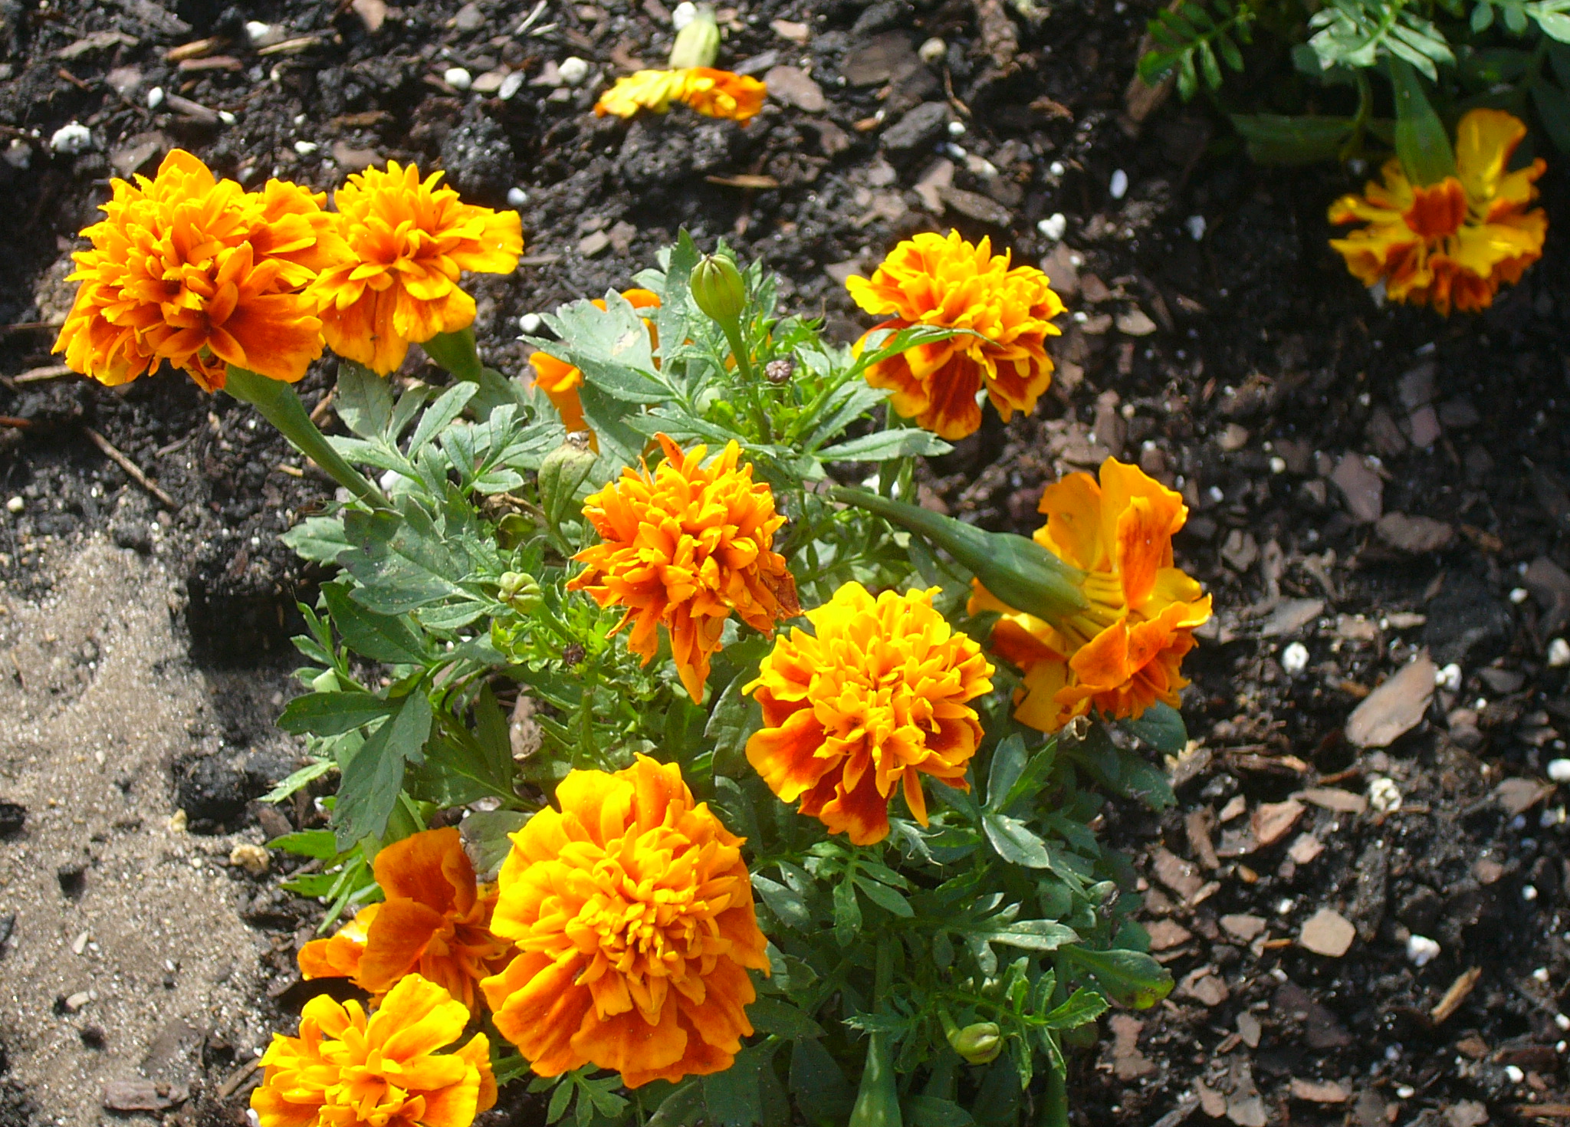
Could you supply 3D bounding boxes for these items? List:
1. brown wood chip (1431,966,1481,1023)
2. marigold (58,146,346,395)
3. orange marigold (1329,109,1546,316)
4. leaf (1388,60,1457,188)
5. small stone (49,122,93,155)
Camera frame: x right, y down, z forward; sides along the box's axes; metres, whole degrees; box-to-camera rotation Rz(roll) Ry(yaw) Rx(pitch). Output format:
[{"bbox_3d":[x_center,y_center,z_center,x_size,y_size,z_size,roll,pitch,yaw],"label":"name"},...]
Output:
[{"bbox_3d":[0.141,0.090,0.820,0.004,0.004,0.017,34,58,25],"label":"brown wood chip"},{"bbox_3d":[-0.116,-0.058,0.775,0.057,0.037,0.057,-34,44,0],"label":"marigold"},{"bbox_3d":[0.162,-0.086,0.970,0.053,0.032,0.047,-3,52,4],"label":"orange marigold"},{"bbox_3d":[0.153,-0.106,0.935,0.013,0.032,0.011,-14,23,6],"label":"leaf"},{"bbox_3d":[-0.181,-0.107,0.991,0.009,0.008,0.009,-35,57,-28],"label":"small stone"}]

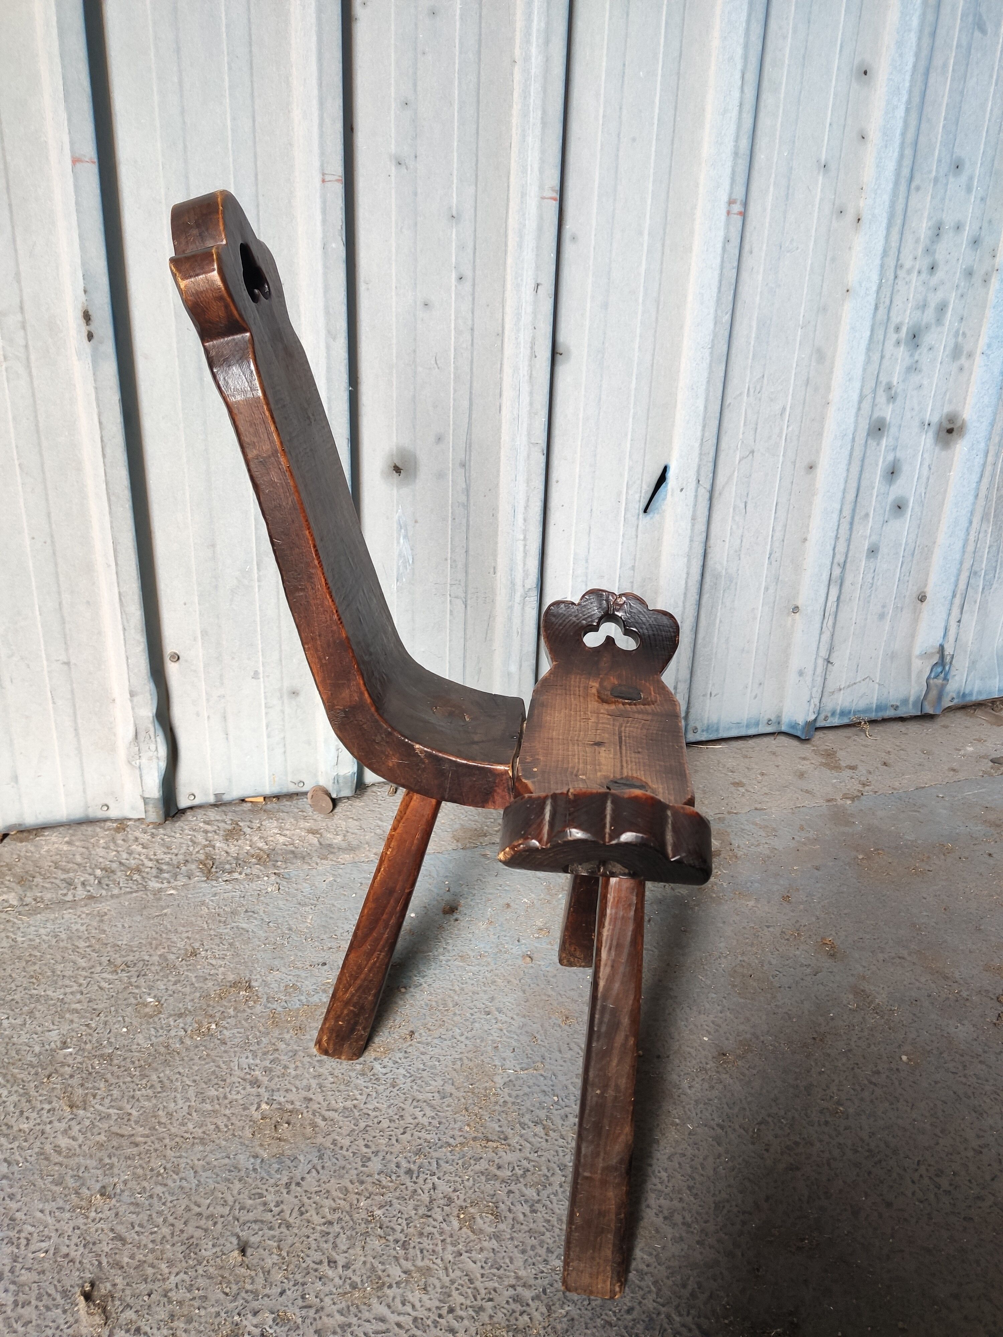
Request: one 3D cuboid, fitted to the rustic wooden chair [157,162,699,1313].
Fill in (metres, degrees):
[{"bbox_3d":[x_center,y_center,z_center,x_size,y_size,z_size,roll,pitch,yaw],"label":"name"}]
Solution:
[{"bbox_3d":[-0.048,0.037,0.876,0.428,0.815,0.490,4,22,5],"label":"rustic wooden chair"}]

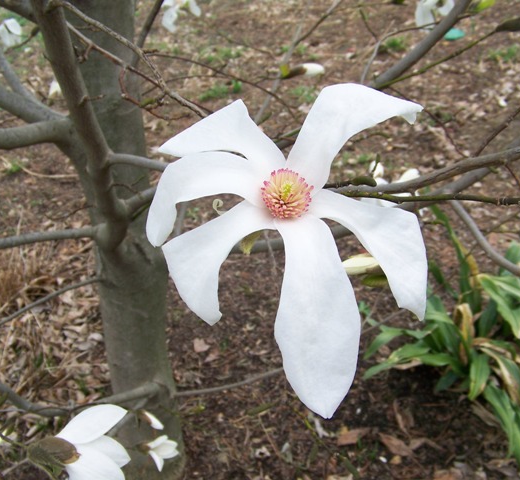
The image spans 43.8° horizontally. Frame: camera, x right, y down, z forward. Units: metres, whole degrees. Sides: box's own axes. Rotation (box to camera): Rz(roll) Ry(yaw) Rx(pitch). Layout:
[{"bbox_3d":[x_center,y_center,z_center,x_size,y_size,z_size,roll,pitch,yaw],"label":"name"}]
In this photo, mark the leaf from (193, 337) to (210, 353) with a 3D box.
[{"bbox_3d":[-0.181,0.331,2.043,0.045,0.015,0.062,-7,34,-11],"label":"leaf"}]

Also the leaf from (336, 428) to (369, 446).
[{"bbox_3d":[0.249,0.528,1.735,0.103,0.020,0.044,-21,39,-29],"label":"leaf"}]

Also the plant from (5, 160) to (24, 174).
[{"bbox_3d":[-1.170,-0.355,3.071,0.095,0.050,0.090,0,33,0],"label":"plant"}]

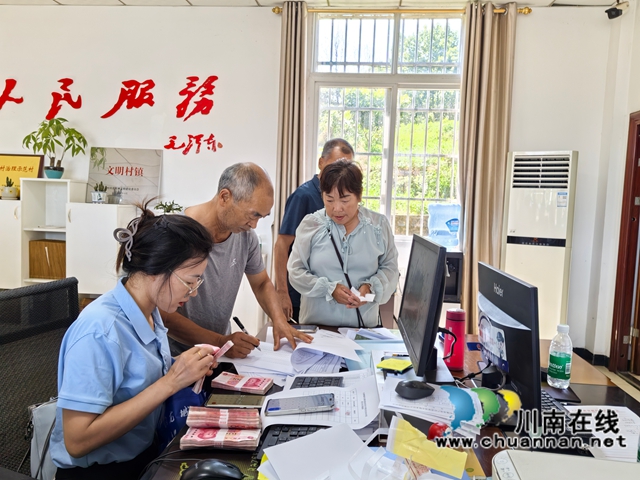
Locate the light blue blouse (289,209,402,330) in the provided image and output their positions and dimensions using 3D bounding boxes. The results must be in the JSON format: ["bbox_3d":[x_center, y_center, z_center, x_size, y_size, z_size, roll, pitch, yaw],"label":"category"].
[{"bbox_3d":[0.101,0.127,2.240,0.500,0.560,0.300,2,4,1],"label":"light blue blouse"}]

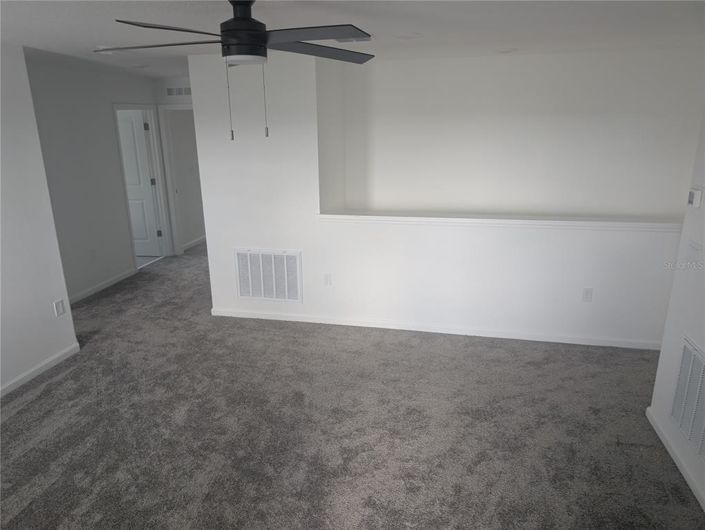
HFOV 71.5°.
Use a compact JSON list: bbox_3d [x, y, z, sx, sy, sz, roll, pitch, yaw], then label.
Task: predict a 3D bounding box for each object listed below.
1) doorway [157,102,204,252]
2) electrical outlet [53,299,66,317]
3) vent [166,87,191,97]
[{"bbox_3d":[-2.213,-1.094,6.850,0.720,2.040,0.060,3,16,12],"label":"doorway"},{"bbox_3d":[-2.360,0.351,3.958,0.012,0.124,0.083,3,16,12],"label":"electrical outlet"},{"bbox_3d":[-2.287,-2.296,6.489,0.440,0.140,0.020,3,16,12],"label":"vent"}]

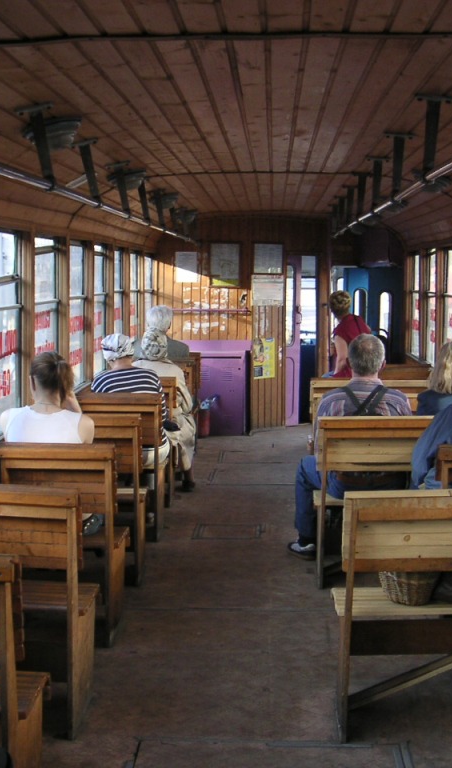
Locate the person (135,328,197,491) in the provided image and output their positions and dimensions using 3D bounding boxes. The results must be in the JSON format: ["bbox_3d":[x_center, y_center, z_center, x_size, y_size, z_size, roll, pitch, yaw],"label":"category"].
[{"bbox_3d":[-0.414,0.188,7.733,0.480,1.160,0.750,1,6,7],"label":"person"}]

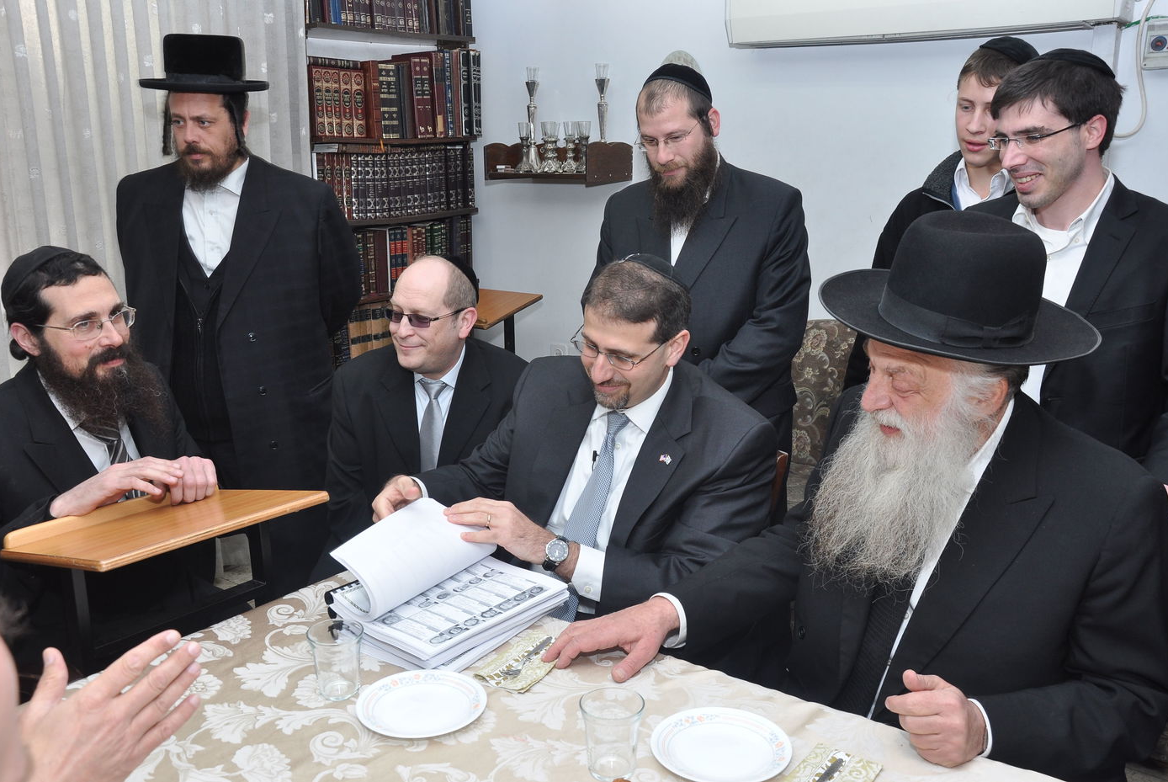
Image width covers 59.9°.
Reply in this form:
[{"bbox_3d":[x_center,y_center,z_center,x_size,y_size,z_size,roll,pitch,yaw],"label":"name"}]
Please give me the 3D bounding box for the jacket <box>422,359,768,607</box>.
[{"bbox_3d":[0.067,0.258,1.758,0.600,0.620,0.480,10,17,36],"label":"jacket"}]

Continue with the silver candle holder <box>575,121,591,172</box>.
[{"bbox_3d":[-0.004,-0.808,3.345,0.055,0.168,0.055,-1,15,0],"label":"silver candle holder"}]

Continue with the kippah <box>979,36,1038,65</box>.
[{"bbox_3d":[0.827,-0.647,1.950,0.140,0.060,0.140,11,-10,36],"label":"kippah"}]

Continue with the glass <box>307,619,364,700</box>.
[{"bbox_3d":[-0.361,0.398,1.489,0.081,0.088,0.081,0,14,0],"label":"glass"}]

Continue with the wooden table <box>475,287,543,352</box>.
[{"bbox_3d":[-0.447,0.084,4.211,0.450,0.954,0.385,8,16,32],"label":"wooden table"}]

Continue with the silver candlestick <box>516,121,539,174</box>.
[{"bbox_3d":[-0.206,-0.873,3.630,0.078,0.184,0.078,0,14,0],"label":"silver candlestick"}]

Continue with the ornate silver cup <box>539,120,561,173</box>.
[{"bbox_3d":[-0.135,-0.981,4.080,0.085,0.210,0.085,0,13,0],"label":"ornate silver cup"}]

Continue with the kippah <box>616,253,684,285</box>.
[{"bbox_3d":[0.124,-0.210,1.830,0.135,0.048,0.135,10,-5,34],"label":"kippah"}]

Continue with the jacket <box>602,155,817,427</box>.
[{"bbox_3d":[0.278,-0.205,2.380,0.520,0.670,0.310,9,17,31],"label":"jacket"}]

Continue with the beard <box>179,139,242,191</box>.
[{"bbox_3d":[-0.811,-0.490,2.200,0.140,0.118,0.120,2,14,7],"label":"beard"}]

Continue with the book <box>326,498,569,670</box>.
[{"bbox_3d":[-0.234,0.317,1.700,0.245,0.130,0.300,12,18,38],"label":"book"}]

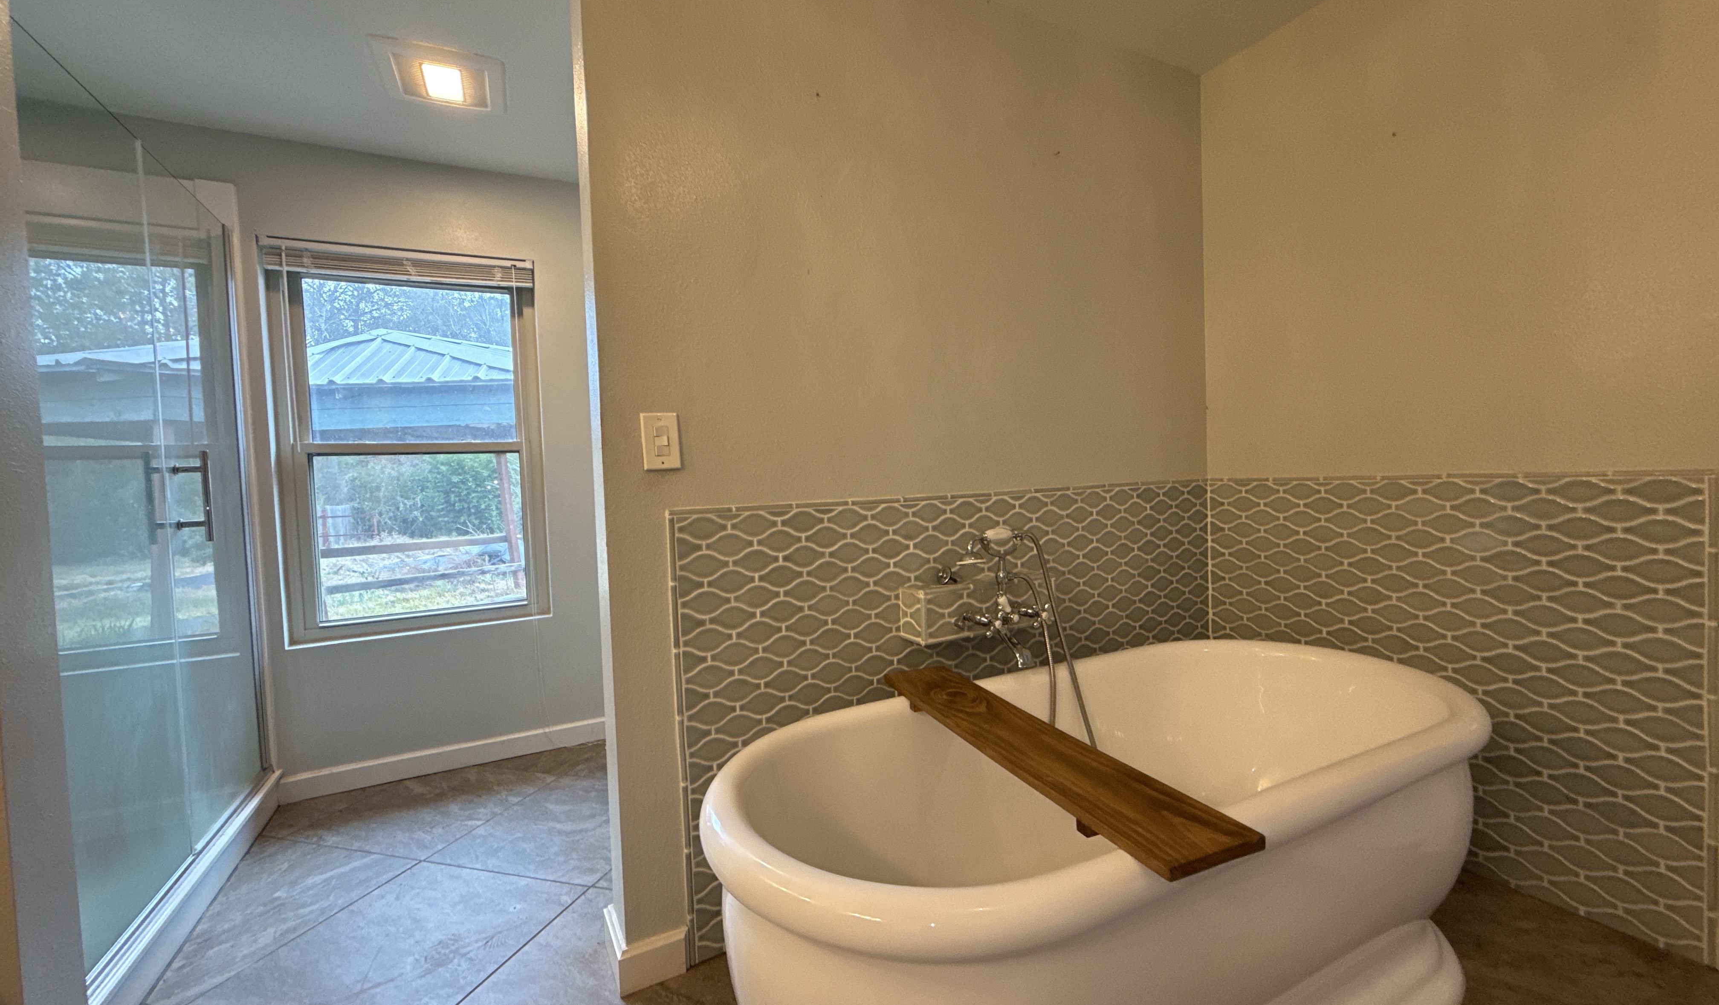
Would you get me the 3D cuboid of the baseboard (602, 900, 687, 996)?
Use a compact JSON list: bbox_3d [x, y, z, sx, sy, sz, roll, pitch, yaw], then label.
[{"bbox_3d":[-0.501,1.024,1.628,0.143,0.089,0.194,-3,2,-28],"label":"baseboard"}]

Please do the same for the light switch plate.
[{"bbox_3d":[-0.440,-0.135,1.544,0.081,0.125,0.010,-3,2,-28],"label":"light switch plate"}]

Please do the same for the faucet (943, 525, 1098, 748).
[{"bbox_3d":[0.430,0.368,1.796,0.349,0.621,0.184,-3,2,-28],"label":"faucet"}]

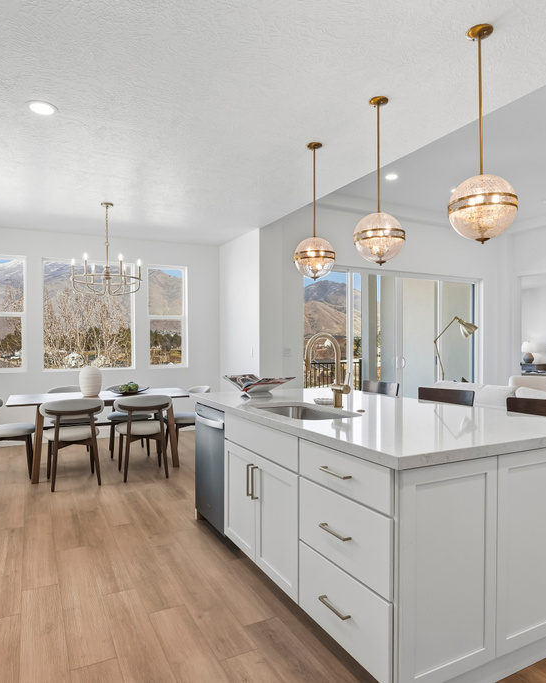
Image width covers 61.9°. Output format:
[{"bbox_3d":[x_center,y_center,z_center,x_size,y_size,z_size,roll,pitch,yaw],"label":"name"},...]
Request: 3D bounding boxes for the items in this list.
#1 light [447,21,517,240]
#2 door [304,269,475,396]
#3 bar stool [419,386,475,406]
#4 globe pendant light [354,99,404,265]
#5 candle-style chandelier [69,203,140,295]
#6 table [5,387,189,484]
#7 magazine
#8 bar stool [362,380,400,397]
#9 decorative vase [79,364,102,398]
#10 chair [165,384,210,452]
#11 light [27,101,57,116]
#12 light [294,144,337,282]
[{"bbox_3d":[0.955,-0.942,2.091,0.295,0.983,0.295,0,0,-28],"label":"light"},{"bbox_3d":[2.055,0.128,7.252,3.676,2.444,0.141,0,0,-27],"label":"door"},{"bbox_3d":[1.081,0.827,3.090,0.500,0.975,0.450,0,0,-42],"label":"bar stool"},{"bbox_3d":[0.628,-0.944,2.699,0.300,0.986,0.300,0,0,0],"label":"globe pendant light"},{"bbox_3d":[-1.735,-0.950,4.748,0.730,0.950,0.730,0,0,-28],"label":"candle-style chandelier"},{"bbox_3d":[-1.797,0.950,4.828,1.740,0.750,0.920,0,0,-24],"label":"table"},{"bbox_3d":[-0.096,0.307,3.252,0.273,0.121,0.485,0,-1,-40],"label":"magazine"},{"bbox_3d":[0.791,0.828,3.690,0.490,0.980,0.450,0,0,-42],"label":"bar stool"},{"bbox_3d":[-1.985,0.435,4.949,0.227,0.328,0.227,0,0,-27],"label":"decorative vase"},{"bbox_3d":[-0.937,0.951,5.426,0.556,0.798,0.535,0,0,-27],"label":"chair"},{"bbox_3d":[-1.439,-1.449,2.828,0.187,0.025,0.187,0,0,-27],"label":"light"},{"bbox_3d":[0.311,-0.967,3.384,0.303,1.010,0.303,0,0,0],"label":"light"}]

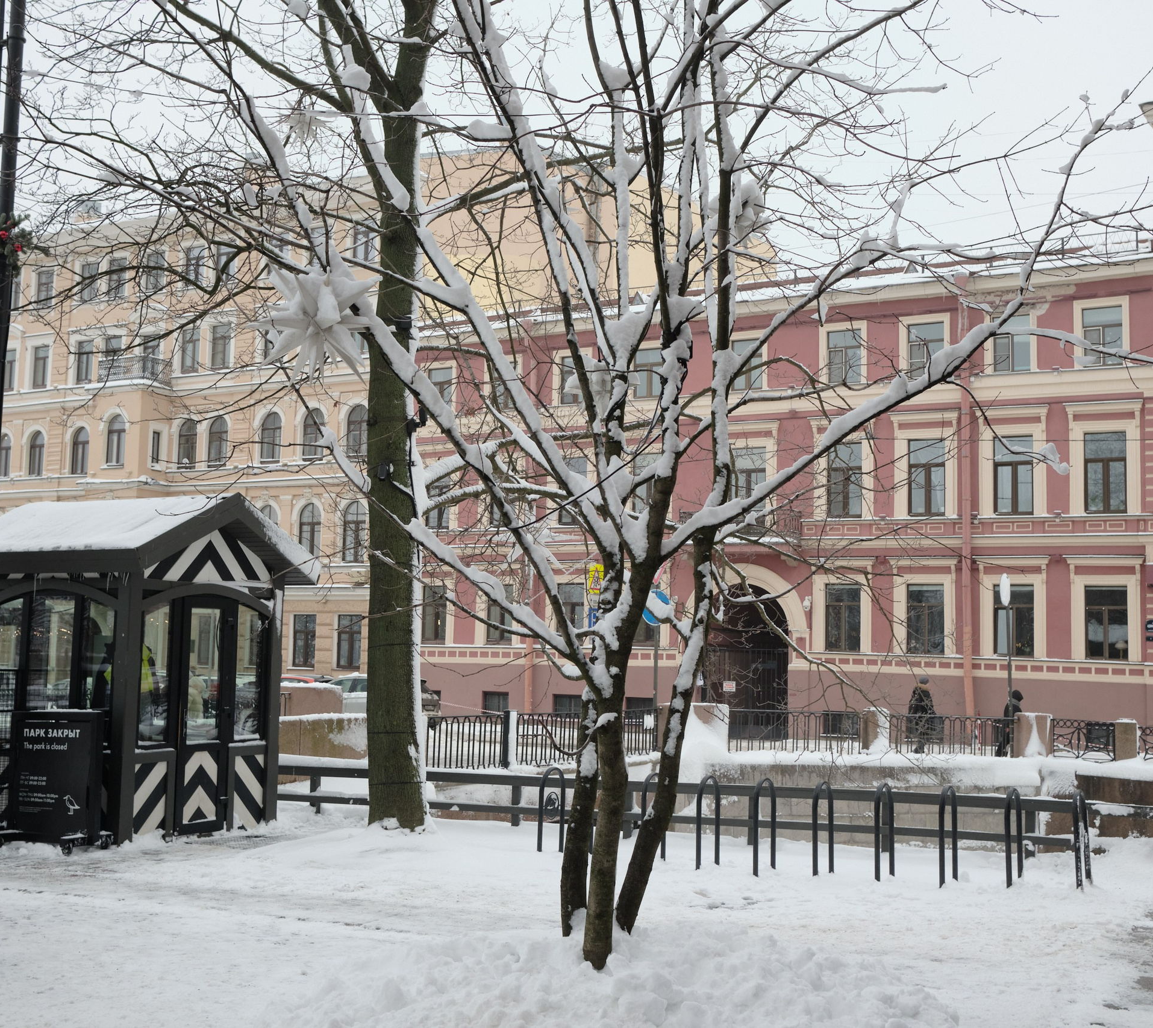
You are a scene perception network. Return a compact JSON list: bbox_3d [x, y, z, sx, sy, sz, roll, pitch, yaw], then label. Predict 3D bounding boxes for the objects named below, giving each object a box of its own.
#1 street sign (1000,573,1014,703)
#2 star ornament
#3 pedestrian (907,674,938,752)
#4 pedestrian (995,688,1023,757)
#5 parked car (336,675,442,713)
[{"bbox_3d":[9.005,3.180,31.300,0.120,3.850,0.680,1,-6,2],"label":"street sign"},{"bbox_3d":[-1.545,-1.154,8.900,0.670,0.670,0.670,2,-6,-10],"label":"star ornament"},{"bbox_3d":[7.394,4.278,32.000,0.500,1.680,0.580,-1,-6,20],"label":"pedestrian"},{"bbox_3d":[9.117,4.453,31.600,0.600,1.540,0.520,-1,-6,23],"label":"pedestrian"},{"bbox_3d":[-5.374,5.404,43.000,4.500,1.520,1.820,-2,-7,31],"label":"parked car"}]

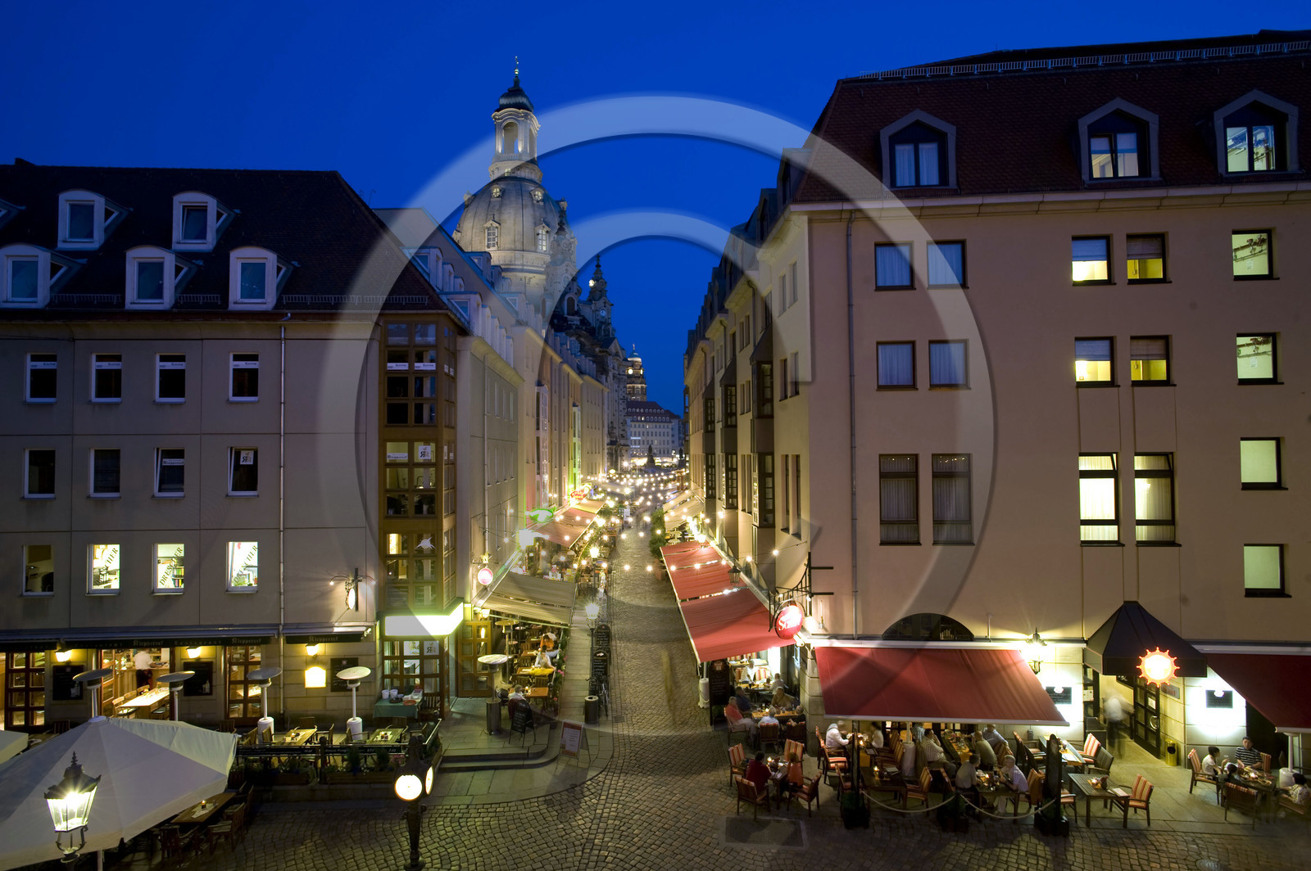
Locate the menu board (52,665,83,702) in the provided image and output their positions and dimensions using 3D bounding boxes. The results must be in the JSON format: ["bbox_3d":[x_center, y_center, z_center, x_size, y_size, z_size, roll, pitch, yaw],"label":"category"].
[{"bbox_3d":[-17.050,7.199,20.023,0.863,1.061,0.060,0,-2,-3],"label":"menu board"}]

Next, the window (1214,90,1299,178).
[{"bbox_3d":[16.677,-8.354,19.586,2.134,2.466,0.900,-1,-2,6],"label":"window"}]

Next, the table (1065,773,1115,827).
[{"bbox_3d":[10.179,8.412,15.916,0.900,0.710,1.080,-1,-2,5],"label":"table"}]

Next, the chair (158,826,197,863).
[{"bbox_3d":[-10.833,9.200,15.822,0.580,0.900,0.600,-1,-2,13],"label":"chair"}]

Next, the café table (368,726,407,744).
[{"bbox_3d":[-7.795,9.040,19.851,0.800,0.750,1.160,0,-2,-3],"label":"café table"}]

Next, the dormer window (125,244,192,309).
[{"bbox_3d":[-15.075,-4.658,21.156,1.297,1.909,1.380,0,-2,-3],"label":"dormer window"}]

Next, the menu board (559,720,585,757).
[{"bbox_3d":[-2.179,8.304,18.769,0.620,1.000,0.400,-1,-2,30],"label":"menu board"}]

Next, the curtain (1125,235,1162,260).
[{"bbox_3d":[13.816,-5.330,19.590,1.024,0.701,0.060,-1,-2,6],"label":"curtain"}]

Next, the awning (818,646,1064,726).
[{"bbox_3d":[7.013,6.305,17.648,5.580,1.050,2.780,-1,-2,5],"label":"awning"}]

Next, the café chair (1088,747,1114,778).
[{"bbox_3d":[11.378,8.653,17.843,0.630,0.920,0.590,-1,-2,11],"label":"café chair"}]

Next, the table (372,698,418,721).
[{"bbox_3d":[-7.610,8.311,20.604,1.300,0.740,0.650,0,-2,-3],"label":"table"}]

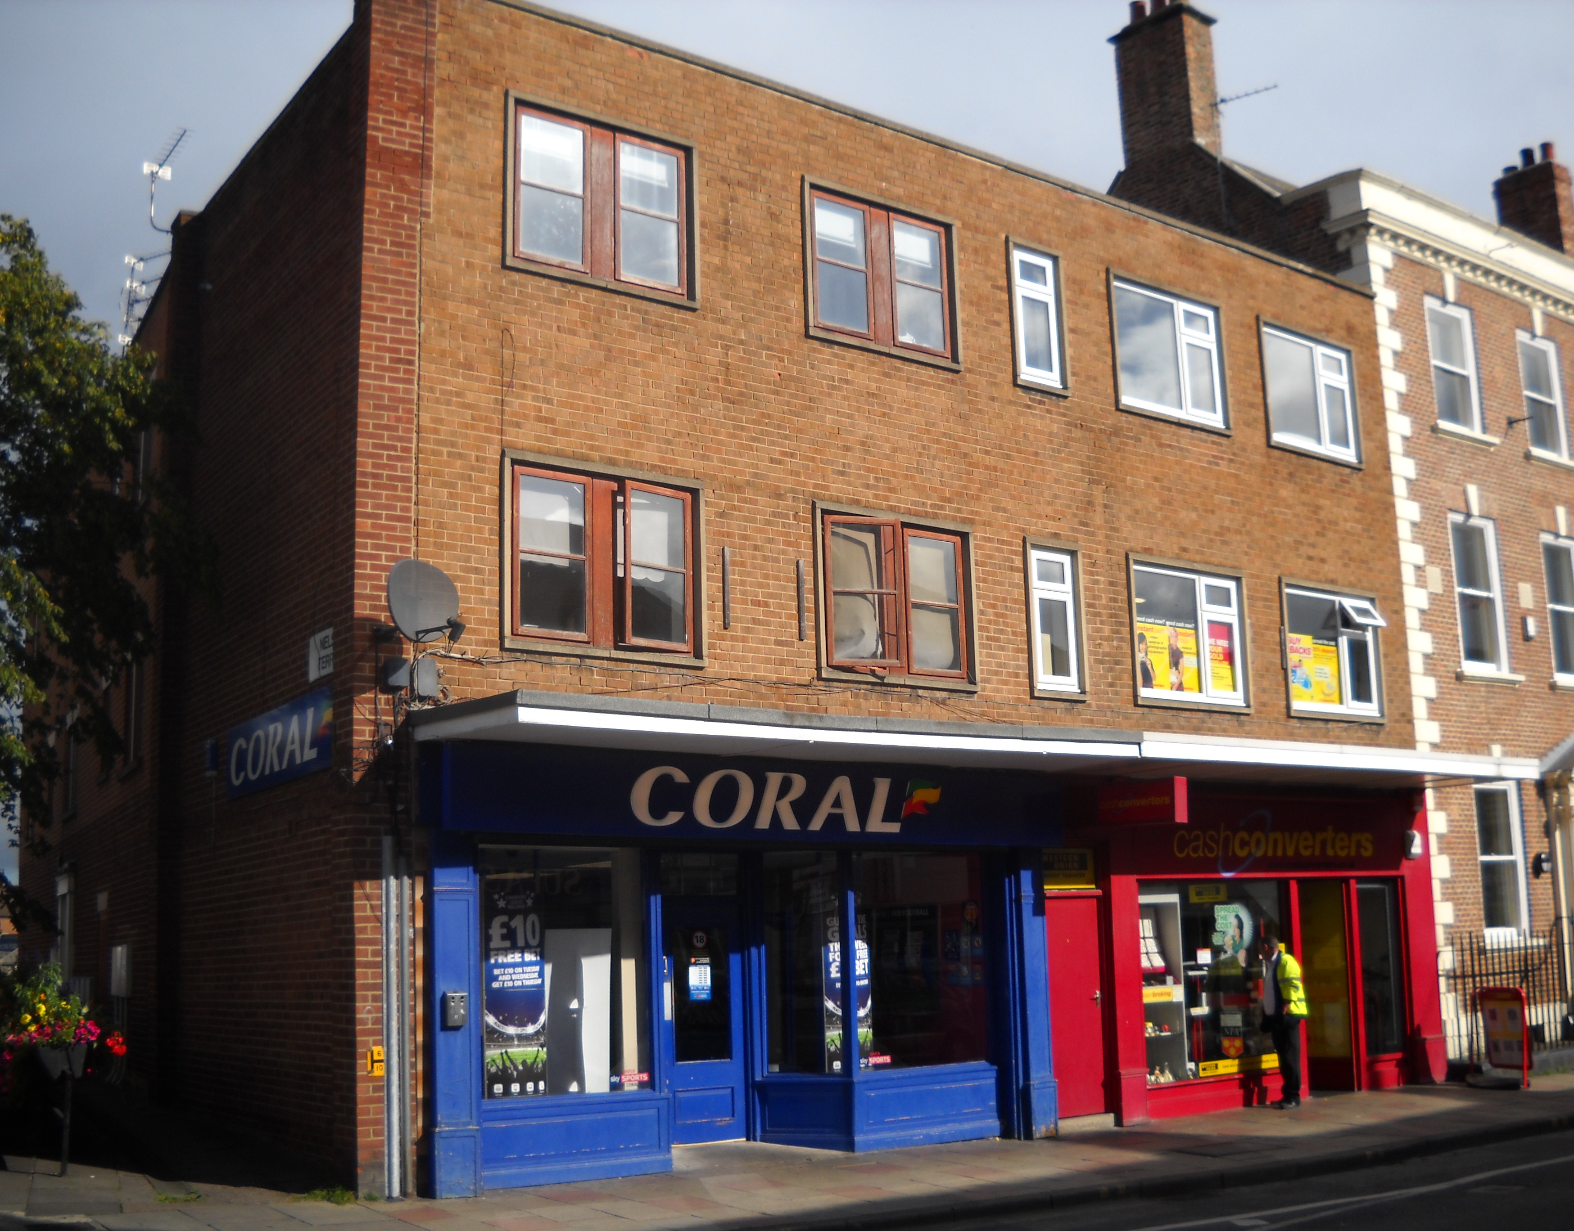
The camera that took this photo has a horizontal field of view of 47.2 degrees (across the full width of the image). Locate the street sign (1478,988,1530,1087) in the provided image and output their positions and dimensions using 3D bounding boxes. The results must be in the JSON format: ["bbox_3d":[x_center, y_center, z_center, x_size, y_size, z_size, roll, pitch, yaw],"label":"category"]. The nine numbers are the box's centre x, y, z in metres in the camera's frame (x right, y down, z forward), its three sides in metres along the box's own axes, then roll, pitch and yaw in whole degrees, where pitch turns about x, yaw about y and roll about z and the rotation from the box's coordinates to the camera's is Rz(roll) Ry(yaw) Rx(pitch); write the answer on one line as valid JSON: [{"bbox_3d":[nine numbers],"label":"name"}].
[{"bbox_3d":[7.420,4.380,18.750,0.400,1.040,0.620,6,-13,-37],"label":"street sign"}]

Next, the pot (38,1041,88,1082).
[{"bbox_3d":[-5.544,3.436,13.832,0.350,0.300,0.330,6,-13,-37],"label":"pot"}]

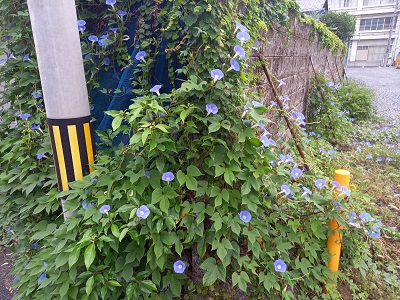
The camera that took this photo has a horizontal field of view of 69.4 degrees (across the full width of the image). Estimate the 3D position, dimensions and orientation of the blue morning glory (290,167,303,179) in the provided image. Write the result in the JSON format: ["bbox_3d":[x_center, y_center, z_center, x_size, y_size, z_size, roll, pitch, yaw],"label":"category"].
[{"bbox_3d":[0.604,0.141,1.810,0.073,0.050,0.070,8,60,26],"label":"blue morning glory"}]

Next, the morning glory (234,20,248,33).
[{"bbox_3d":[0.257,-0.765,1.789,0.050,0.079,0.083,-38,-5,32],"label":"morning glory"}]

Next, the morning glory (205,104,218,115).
[{"bbox_3d":[0.070,-0.245,1.750,0.070,0.070,0.045,-12,-18,-28],"label":"morning glory"}]

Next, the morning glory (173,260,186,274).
[{"bbox_3d":[-0.115,0.659,1.620,0.070,0.070,0.040,-4,-25,-6],"label":"morning glory"}]

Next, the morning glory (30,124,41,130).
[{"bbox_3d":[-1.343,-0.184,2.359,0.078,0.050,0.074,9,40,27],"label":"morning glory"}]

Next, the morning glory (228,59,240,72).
[{"bbox_3d":[0.216,-0.528,1.810,0.050,0.077,0.081,-31,-7,41],"label":"morning glory"}]

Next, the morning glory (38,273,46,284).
[{"bbox_3d":[-0.899,0.734,1.650,0.066,0.045,0.066,9,47,32],"label":"morning glory"}]

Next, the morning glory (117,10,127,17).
[{"bbox_3d":[-0.584,-1.016,2.150,0.070,0.045,0.065,-9,55,-22],"label":"morning glory"}]

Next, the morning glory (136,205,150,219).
[{"bbox_3d":[-0.299,0.326,1.530,0.071,0.071,0.040,-14,-17,-32],"label":"morning glory"}]

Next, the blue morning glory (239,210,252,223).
[{"bbox_3d":[0.255,0.373,1.620,0.070,0.070,0.040,-6,-21,-12],"label":"blue morning glory"}]

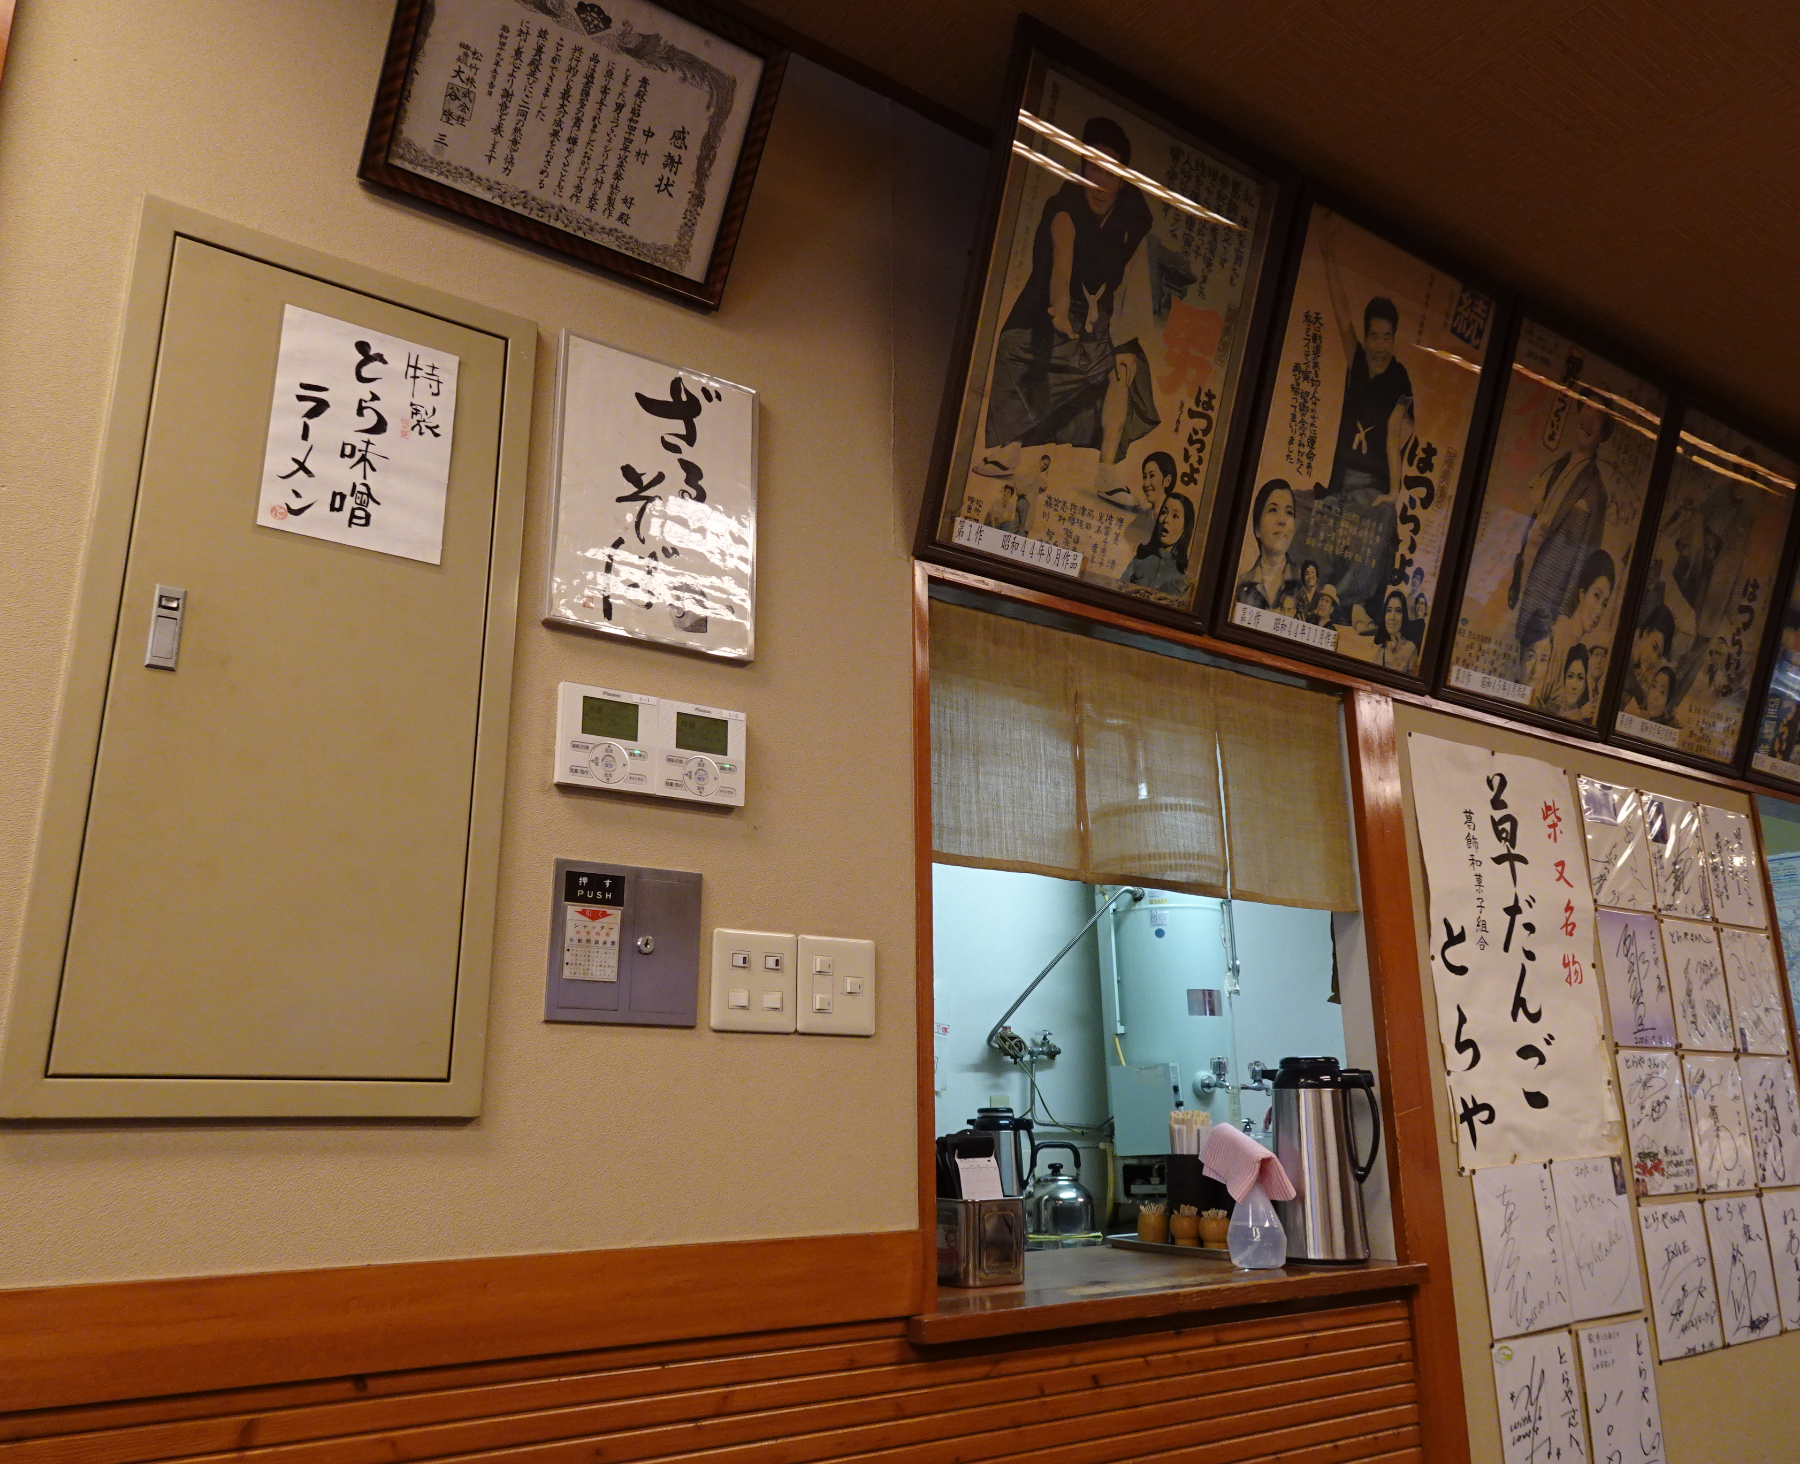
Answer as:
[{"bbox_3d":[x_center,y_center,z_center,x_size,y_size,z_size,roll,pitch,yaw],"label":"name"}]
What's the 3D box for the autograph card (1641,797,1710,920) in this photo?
[{"bbox_3d":[1.749,0.283,3.048,0.242,0.272,0.008,10,-18,-33],"label":"autograph card"}]

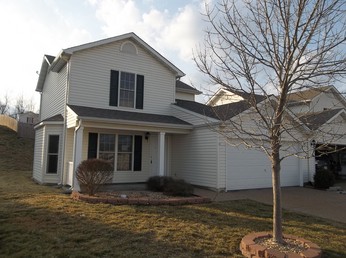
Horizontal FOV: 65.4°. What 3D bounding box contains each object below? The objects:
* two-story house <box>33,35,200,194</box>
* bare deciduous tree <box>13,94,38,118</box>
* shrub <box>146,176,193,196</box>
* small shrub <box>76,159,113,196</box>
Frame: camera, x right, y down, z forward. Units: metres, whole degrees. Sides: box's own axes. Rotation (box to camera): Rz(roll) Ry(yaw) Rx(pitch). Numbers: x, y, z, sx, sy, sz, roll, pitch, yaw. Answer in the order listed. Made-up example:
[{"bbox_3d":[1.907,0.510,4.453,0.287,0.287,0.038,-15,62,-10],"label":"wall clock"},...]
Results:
[{"bbox_3d":[-2.539,-0.746,15.268,8.650,6.700,10.200,4,-5,-31],"label":"two-story house"},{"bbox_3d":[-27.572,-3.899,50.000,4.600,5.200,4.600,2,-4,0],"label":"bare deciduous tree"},{"bbox_3d":[-0.101,1.943,9.100,1.500,0.650,1.100,2,-4,0],"label":"shrub"},{"bbox_3d":[-2.462,1.531,8.500,1.170,1.200,1.150,4,-5,-31],"label":"small shrub"}]

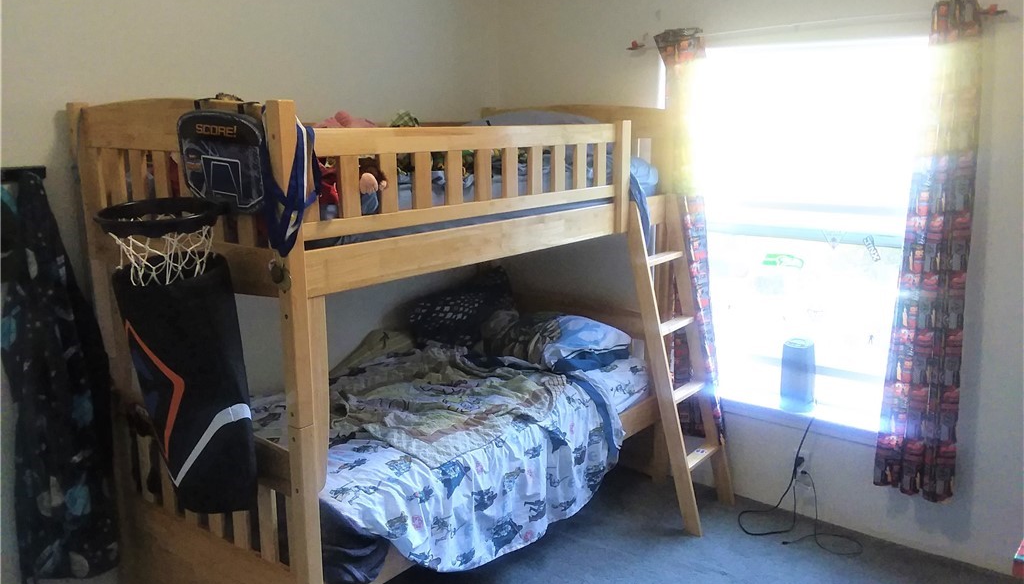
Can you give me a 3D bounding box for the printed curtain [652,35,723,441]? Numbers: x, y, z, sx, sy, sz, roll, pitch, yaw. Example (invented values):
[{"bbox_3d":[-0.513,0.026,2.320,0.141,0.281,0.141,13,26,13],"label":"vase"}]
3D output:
[{"bbox_3d":[0.789,-0.220,3.485,0.401,1.756,0.130,9,15,36],"label":"printed curtain"}]

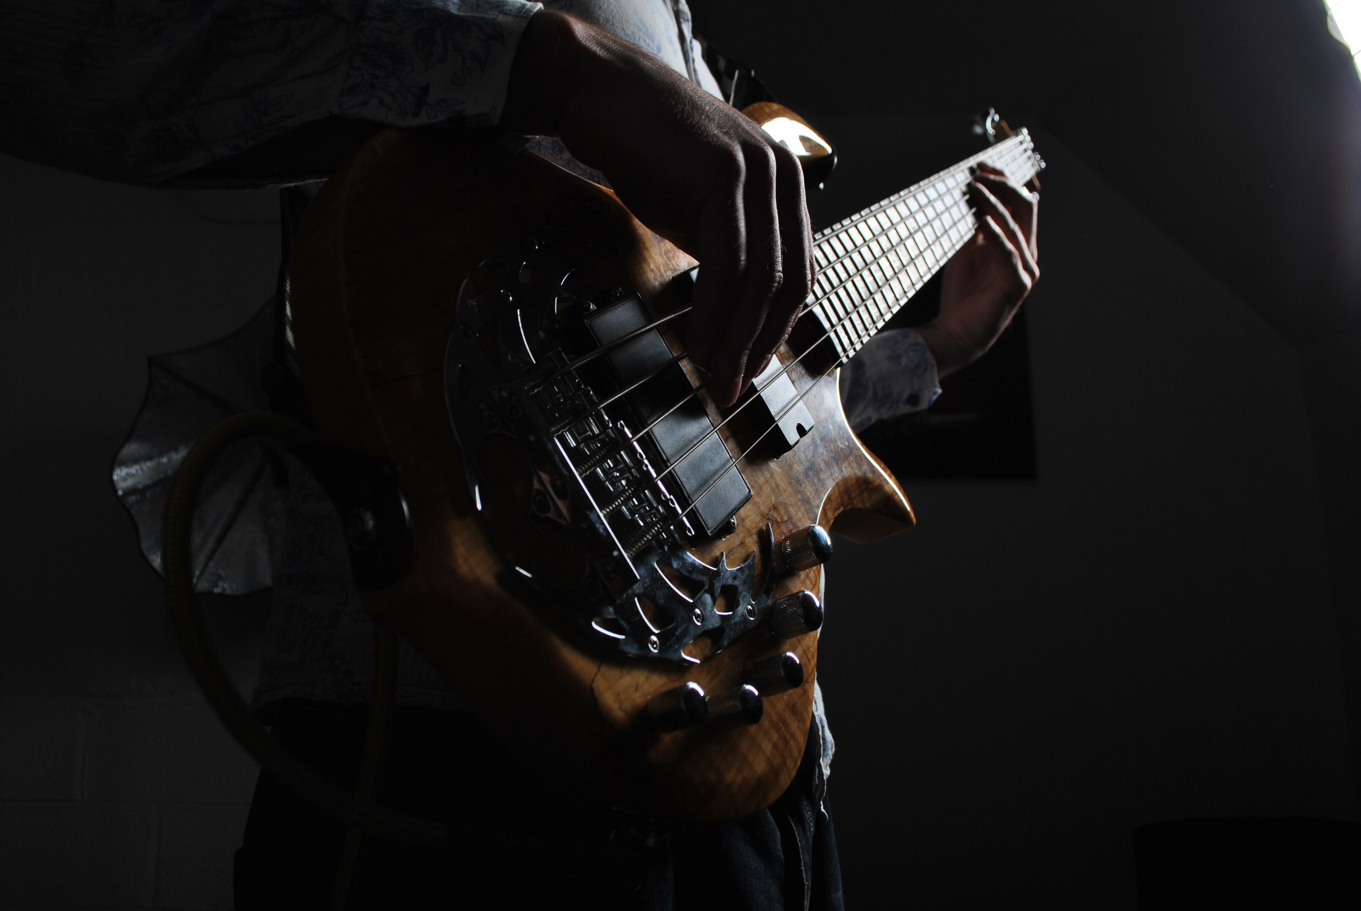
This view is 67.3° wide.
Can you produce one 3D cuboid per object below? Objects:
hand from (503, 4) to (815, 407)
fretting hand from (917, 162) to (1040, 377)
[{"bbox_3d":[-0.012,-0.106,0.440,0.165,0.112,0.100,29,-2,-9],"label":"hand"},{"bbox_3d":[0.256,-0.159,0.875,0.095,0.175,0.100,17,3,18],"label":"fretting hand"}]

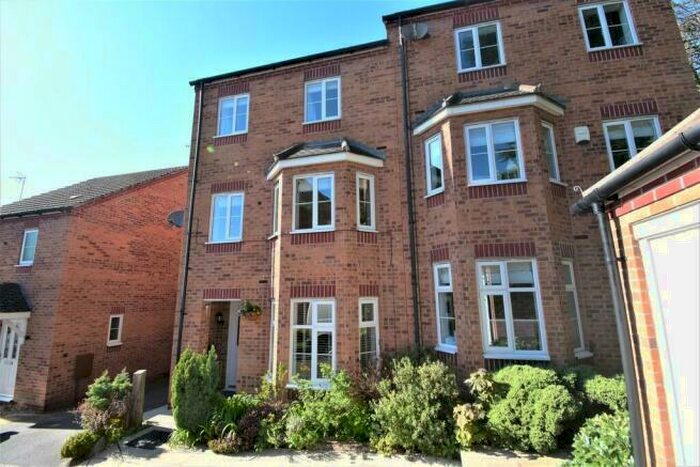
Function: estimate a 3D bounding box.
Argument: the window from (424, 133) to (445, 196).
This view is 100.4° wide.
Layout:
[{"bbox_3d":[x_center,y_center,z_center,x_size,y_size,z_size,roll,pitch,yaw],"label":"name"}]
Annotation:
[{"bbox_3d":[1.571,-1.271,5.465,0.110,1.140,0.420,6,-12,-33],"label":"window"}]

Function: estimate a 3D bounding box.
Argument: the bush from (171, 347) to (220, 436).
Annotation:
[{"bbox_3d":[-2.768,2.728,5.267,0.750,1.350,0.700,-3,-11,13],"label":"bush"}]

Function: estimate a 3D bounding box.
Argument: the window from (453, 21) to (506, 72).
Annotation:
[{"bbox_3d":[2.639,-3.815,5.944,0.890,1.030,0.120,-3,-11,13],"label":"window"}]

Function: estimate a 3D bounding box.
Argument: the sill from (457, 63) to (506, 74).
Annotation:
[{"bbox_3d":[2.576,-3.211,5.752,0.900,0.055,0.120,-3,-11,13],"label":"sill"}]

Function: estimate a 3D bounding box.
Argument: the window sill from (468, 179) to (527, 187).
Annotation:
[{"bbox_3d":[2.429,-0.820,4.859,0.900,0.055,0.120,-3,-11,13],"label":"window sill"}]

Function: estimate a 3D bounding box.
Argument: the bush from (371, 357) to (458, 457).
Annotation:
[{"bbox_3d":[0.916,2.365,4.265,1.200,1.070,1.020,-3,-11,13],"label":"bush"}]

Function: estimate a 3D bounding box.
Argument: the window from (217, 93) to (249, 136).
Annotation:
[{"bbox_3d":[-2.848,-2.887,7.198,0.881,1.070,0.090,-3,-11,13],"label":"window"}]

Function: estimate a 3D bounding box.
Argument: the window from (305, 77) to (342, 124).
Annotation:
[{"bbox_3d":[-0.621,-2.960,6.506,0.880,1.070,0.110,-3,-11,13],"label":"window"}]

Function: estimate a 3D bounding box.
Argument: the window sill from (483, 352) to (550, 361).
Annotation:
[{"bbox_3d":[2.514,1.869,4.427,0.919,0.060,0.130,-3,-11,13],"label":"window sill"}]

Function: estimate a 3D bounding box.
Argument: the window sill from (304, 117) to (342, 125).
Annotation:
[{"bbox_3d":[-0.608,-2.499,6.521,0.894,0.050,0.130,-3,-11,13],"label":"window sill"}]

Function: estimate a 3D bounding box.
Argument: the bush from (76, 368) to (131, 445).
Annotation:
[{"bbox_3d":[-4.388,3.008,5.250,0.760,1.000,0.720,-3,-11,13],"label":"bush"}]

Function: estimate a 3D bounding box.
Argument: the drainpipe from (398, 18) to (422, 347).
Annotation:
[{"bbox_3d":[1.182,-0.769,5.676,0.080,7.896,0.090,-3,-11,13],"label":"drainpipe"}]

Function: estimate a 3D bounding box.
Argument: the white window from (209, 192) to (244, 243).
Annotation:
[{"bbox_3d":[-2.785,-0.362,6.582,0.880,1.170,0.110,-3,-11,13],"label":"white window"}]

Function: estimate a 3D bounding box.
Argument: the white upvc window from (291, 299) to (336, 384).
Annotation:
[{"bbox_3d":[-0.648,1.923,5.253,0.869,1.492,0.090,-3,-11,13],"label":"white upvc window"}]

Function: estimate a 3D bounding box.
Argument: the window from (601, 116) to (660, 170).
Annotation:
[{"bbox_3d":[4.901,-1.397,4.971,0.860,1.170,0.120,-3,-11,13],"label":"window"}]

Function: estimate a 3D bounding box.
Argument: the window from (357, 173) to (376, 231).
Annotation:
[{"bbox_3d":[0.301,-0.610,5.715,0.440,1.160,0.120,6,-12,-31],"label":"window"}]

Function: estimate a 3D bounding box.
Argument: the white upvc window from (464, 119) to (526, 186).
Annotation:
[{"bbox_3d":[2.435,-1.374,4.978,0.880,1.140,0.120,-3,-11,13],"label":"white upvc window"}]

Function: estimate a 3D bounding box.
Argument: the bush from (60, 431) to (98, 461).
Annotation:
[{"bbox_3d":[-4.138,3.252,4.475,0.430,0.320,0.520,-3,-11,13],"label":"bush"}]

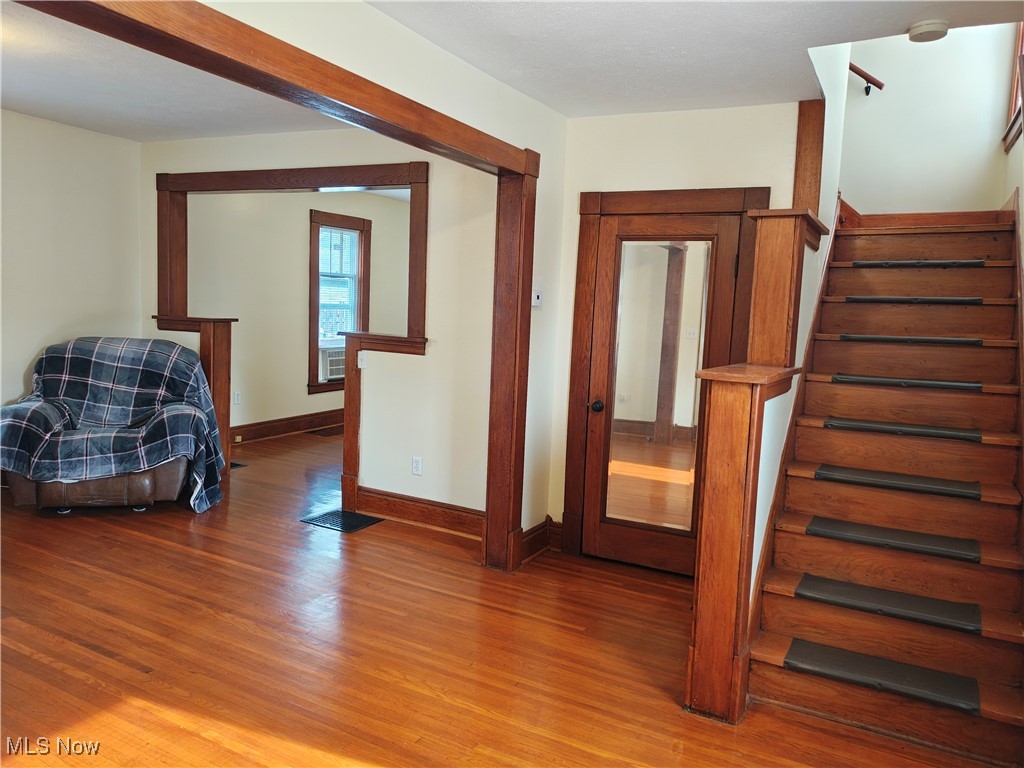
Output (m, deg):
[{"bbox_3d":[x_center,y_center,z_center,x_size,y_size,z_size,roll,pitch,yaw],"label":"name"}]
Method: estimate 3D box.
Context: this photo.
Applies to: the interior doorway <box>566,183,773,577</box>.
[{"bbox_3d":[0.831,0.000,4.159,1.053,2.124,0.099,5,7,27],"label":"interior doorway"}]

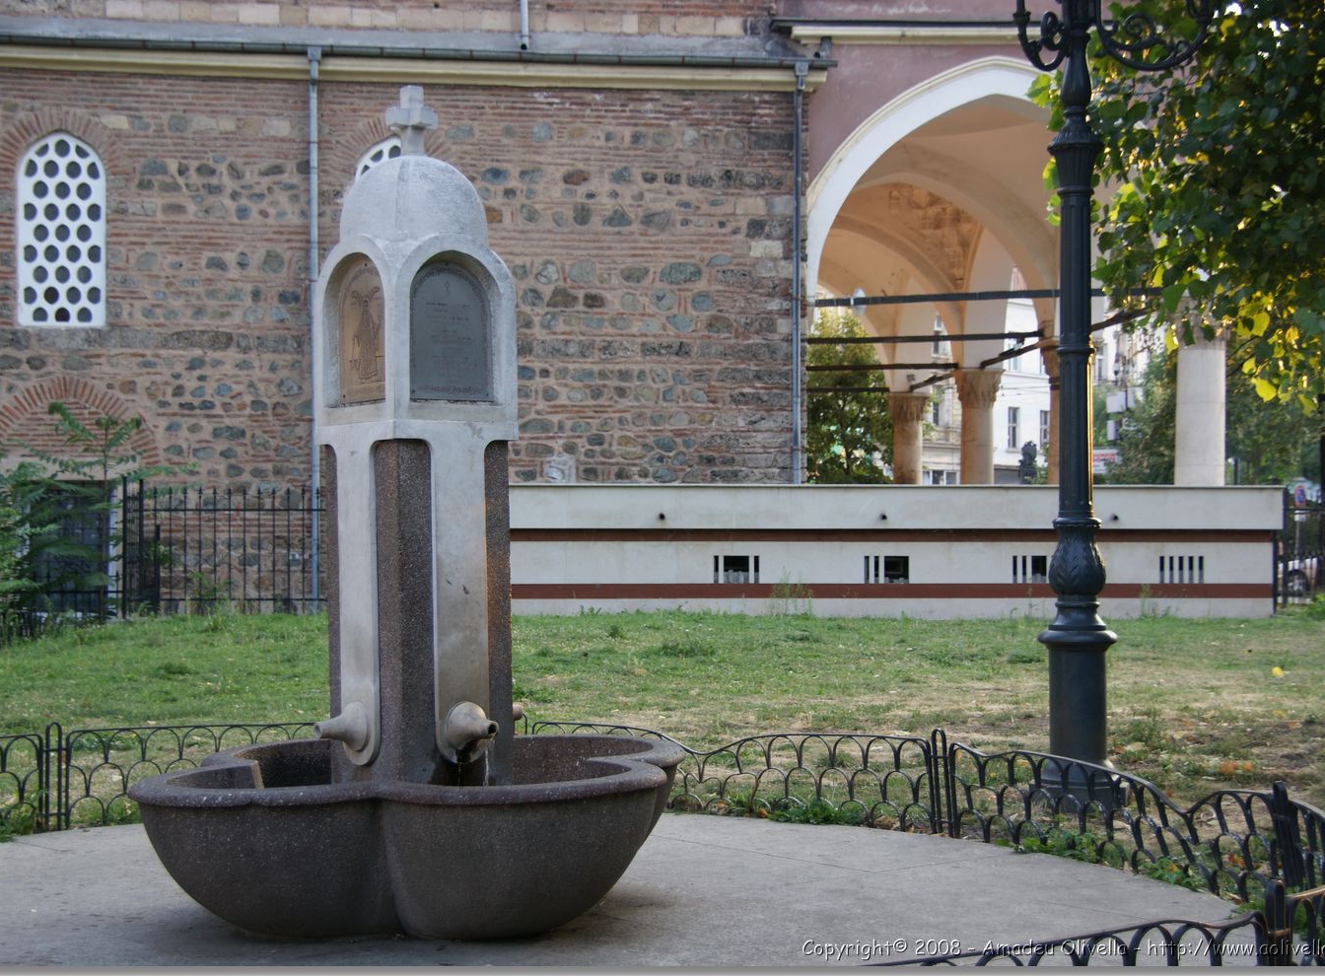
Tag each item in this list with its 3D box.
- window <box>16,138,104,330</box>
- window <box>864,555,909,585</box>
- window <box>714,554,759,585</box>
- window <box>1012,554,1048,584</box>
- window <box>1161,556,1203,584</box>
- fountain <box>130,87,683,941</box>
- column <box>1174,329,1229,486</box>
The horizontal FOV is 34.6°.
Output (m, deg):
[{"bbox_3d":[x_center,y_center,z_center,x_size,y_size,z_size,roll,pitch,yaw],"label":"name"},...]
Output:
[{"bbox_3d":[-7.522,-3.229,26.600,1.120,2.430,0.160,0,0,-6],"label":"window"},{"bbox_3d":[2.793,1.018,26.500,0.570,0.360,0.100,0,0,-6],"label":"window"},{"bbox_3d":[0.923,1.010,26.300,0.570,0.360,0.100,0,0,-6],"label":"window"},{"bbox_3d":[4.681,1.021,26.700,0.570,0.360,0.100,0,0,-6],"label":"window"},{"bbox_3d":[6.581,1.033,26.900,0.570,0.360,0.100,0,0,-6],"label":"window"},{"bbox_3d":[-0.986,0.029,8.500,2.350,3.260,2.350,0,0,-41],"label":"fountain"},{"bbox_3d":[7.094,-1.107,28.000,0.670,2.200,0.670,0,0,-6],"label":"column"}]

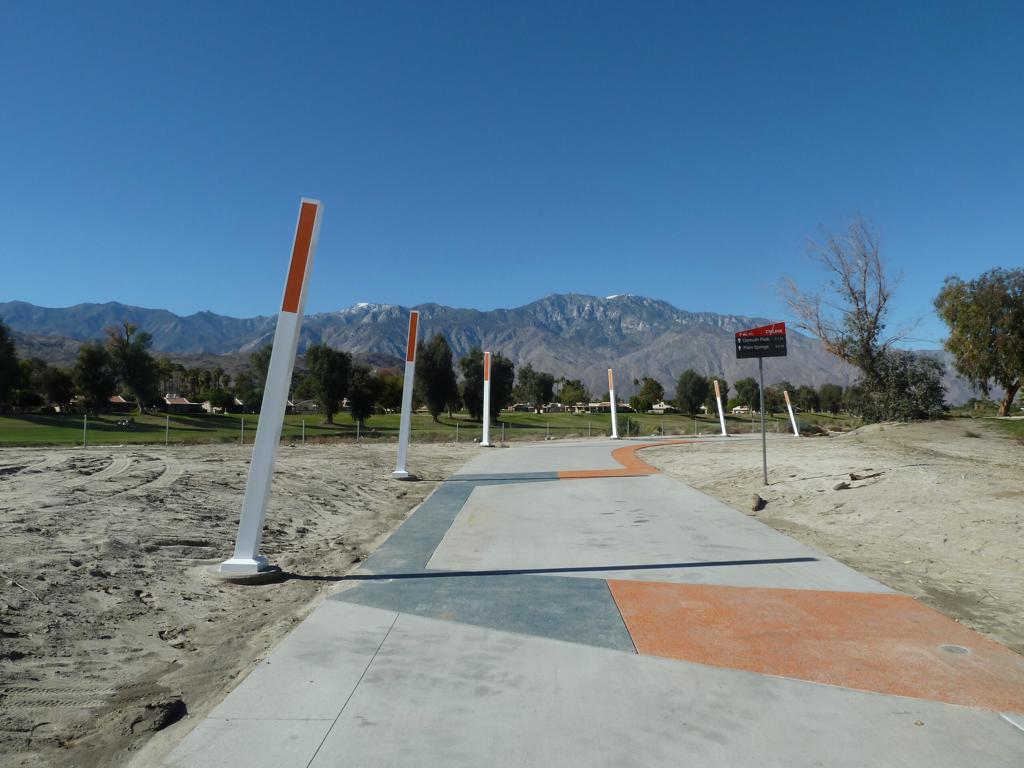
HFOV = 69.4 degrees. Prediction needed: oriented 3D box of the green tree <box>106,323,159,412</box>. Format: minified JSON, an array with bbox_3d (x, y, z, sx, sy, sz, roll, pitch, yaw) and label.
[{"bbox_3d":[-74.608,-3.039,145.000,9.804,18.039,9.314,0,-2,0],"label":"green tree"}]

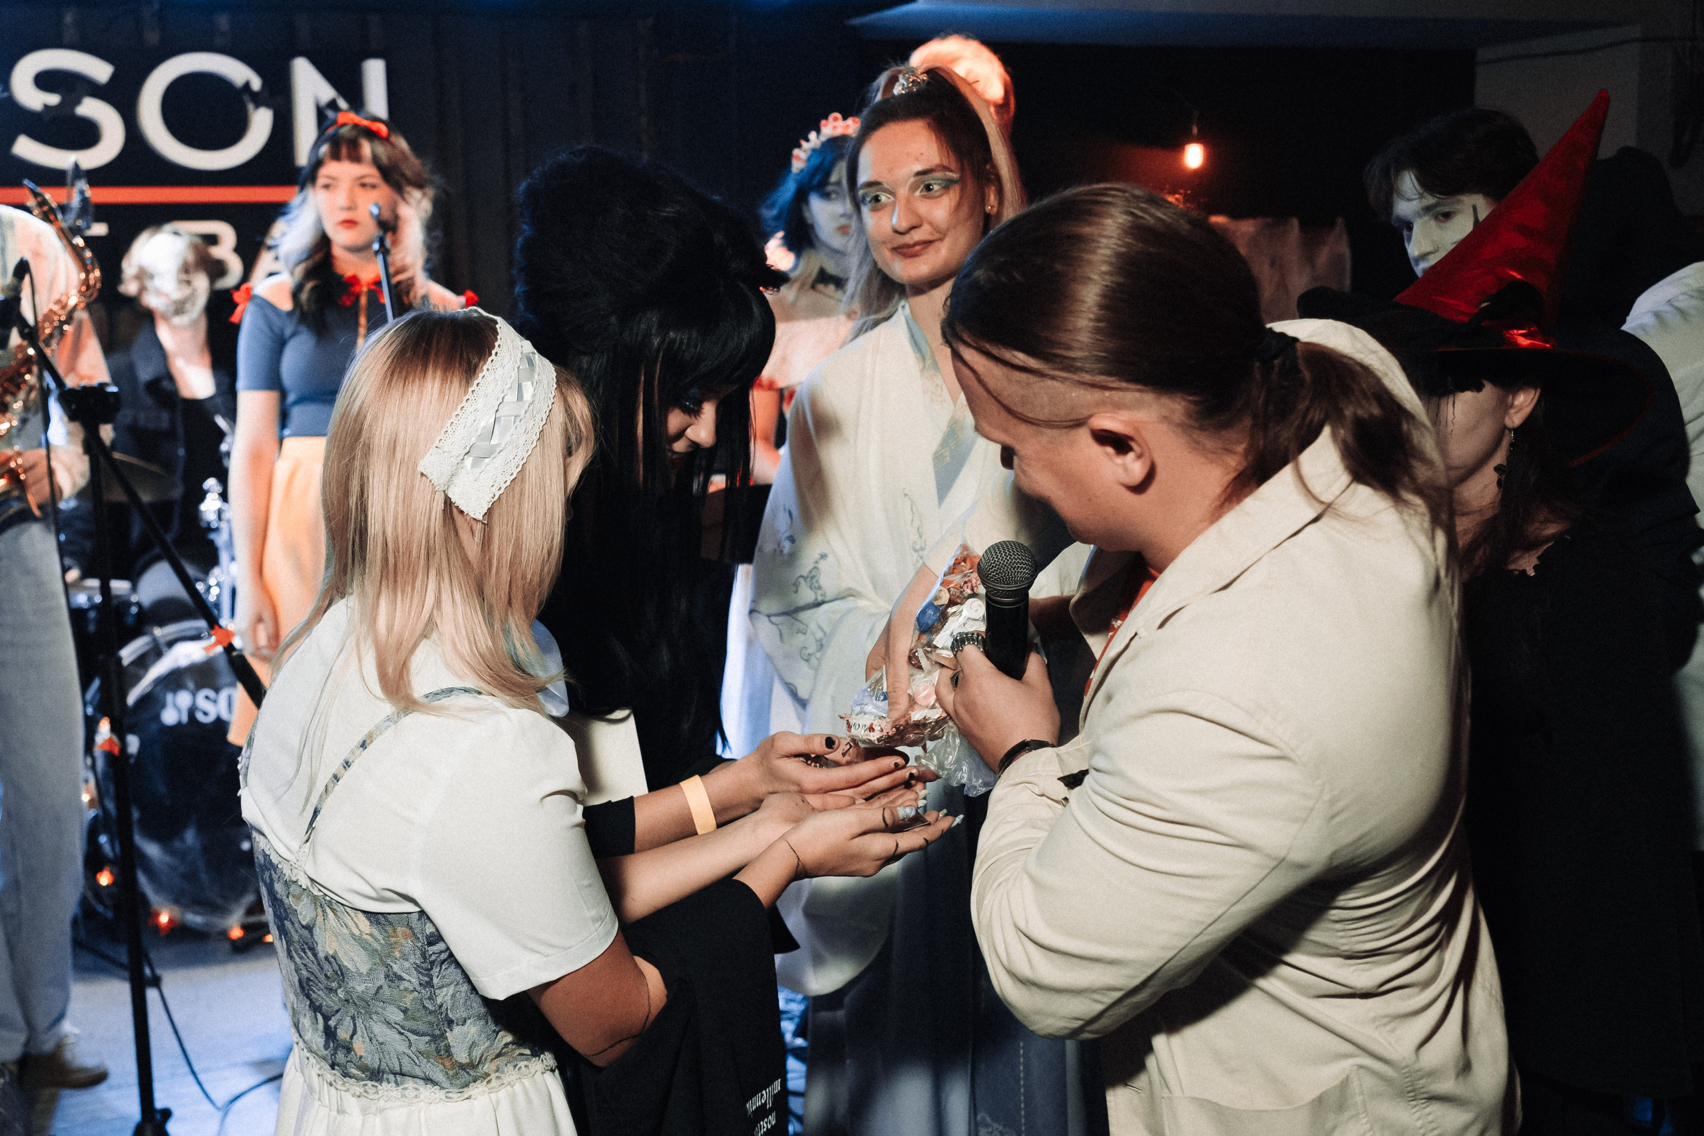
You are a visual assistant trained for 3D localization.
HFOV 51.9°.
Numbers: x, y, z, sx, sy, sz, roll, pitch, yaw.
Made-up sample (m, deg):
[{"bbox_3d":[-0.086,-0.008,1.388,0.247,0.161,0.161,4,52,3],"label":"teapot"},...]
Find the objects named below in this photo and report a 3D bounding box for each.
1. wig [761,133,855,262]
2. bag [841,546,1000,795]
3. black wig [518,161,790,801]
[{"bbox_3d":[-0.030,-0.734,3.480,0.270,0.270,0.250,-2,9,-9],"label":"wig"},{"bbox_3d":[0.070,0.091,1.570,0.160,0.220,0.130,1,9,9],"label":"bag"},{"bbox_3d":[-0.197,-0.104,1.700,0.280,0.600,0.250,7,12,38],"label":"black wig"}]

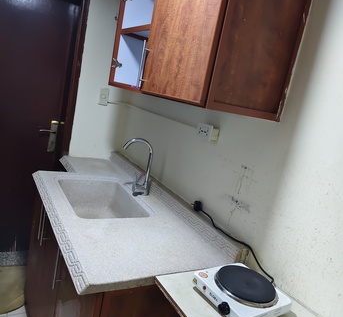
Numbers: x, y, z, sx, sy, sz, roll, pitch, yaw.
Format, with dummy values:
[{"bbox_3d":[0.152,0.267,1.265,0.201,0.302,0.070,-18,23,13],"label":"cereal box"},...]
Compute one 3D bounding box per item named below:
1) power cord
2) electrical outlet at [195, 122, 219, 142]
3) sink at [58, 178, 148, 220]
[{"bbox_3d":[0.237,0.330,1.350,0.083,0.080,0.619,5,13,-31],"label":"power cord"},{"bbox_3d":[0.182,-0.122,1.550,0.033,0.074,0.161,5,13,-31],"label":"electrical outlet"},{"bbox_3d":[-0.386,0.282,1.709,0.363,0.167,0.535,5,13,-31],"label":"sink"}]

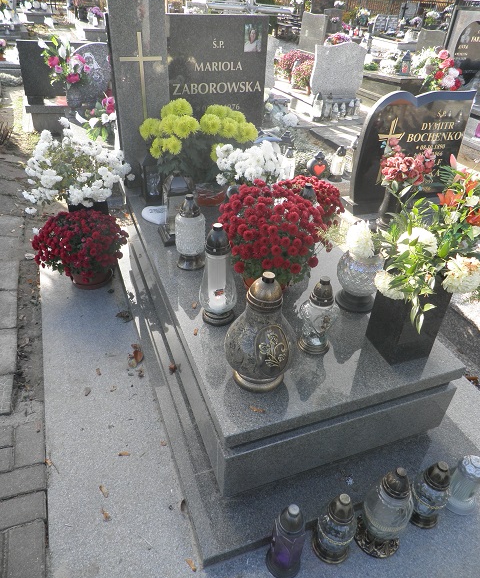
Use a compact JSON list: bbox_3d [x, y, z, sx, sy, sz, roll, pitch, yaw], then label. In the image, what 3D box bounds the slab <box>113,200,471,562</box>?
[{"bbox_3d":[0.035,0.016,1.997,0.990,0.330,1.920,-10,37,-18],"label":"slab"}]

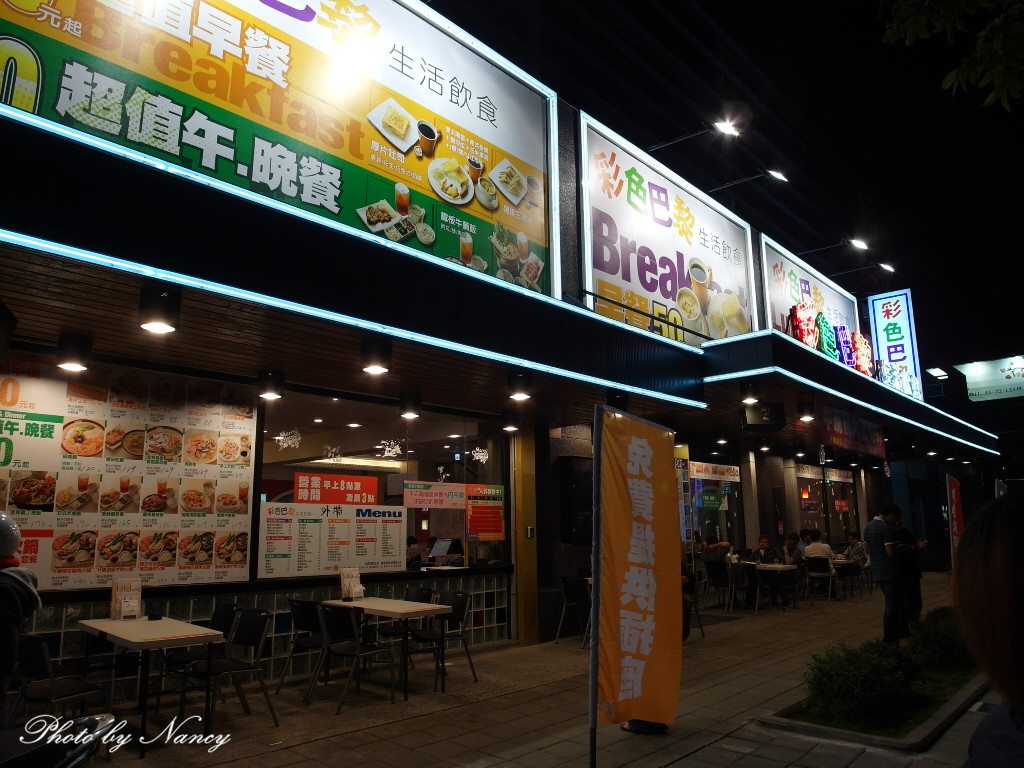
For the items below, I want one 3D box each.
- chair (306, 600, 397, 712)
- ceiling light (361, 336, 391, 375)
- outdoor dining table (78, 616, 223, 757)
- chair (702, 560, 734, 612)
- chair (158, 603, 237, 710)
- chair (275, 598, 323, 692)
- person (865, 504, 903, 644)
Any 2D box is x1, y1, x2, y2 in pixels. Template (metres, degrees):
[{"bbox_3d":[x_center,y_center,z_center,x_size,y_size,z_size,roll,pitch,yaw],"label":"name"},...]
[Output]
[{"bbox_3d":[-1.361,2.255,5.961,0.540,0.800,0.560,-11,-16,42],"label":"chair"},{"bbox_3d":[-1.082,-0.236,5.638,0.230,0.245,0.230,-1,-12,0],"label":"ceiling light"},{"bbox_3d":[-2.713,2.197,5.259,1.330,0.745,0.610,-12,-16,43],"label":"outdoor dining table"},{"bbox_3d":[3.783,3.681,12.890,0.480,0.810,0.560,-12,-16,43],"label":"chair"},{"bbox_3d":[-2.416,2.208,5.683,0.560,0.800,0.540,11,-16,-43],"label":"chair"},{"bbox_3d":[-1.798,2.427,6.574,0.560,0.810,0.490,11,-16,-43],"label":"chair"},{"bbox_3d":[4.751,2.413,9.112,0.420,1.730,0.500,8,-15,-37],"label":"person"}]

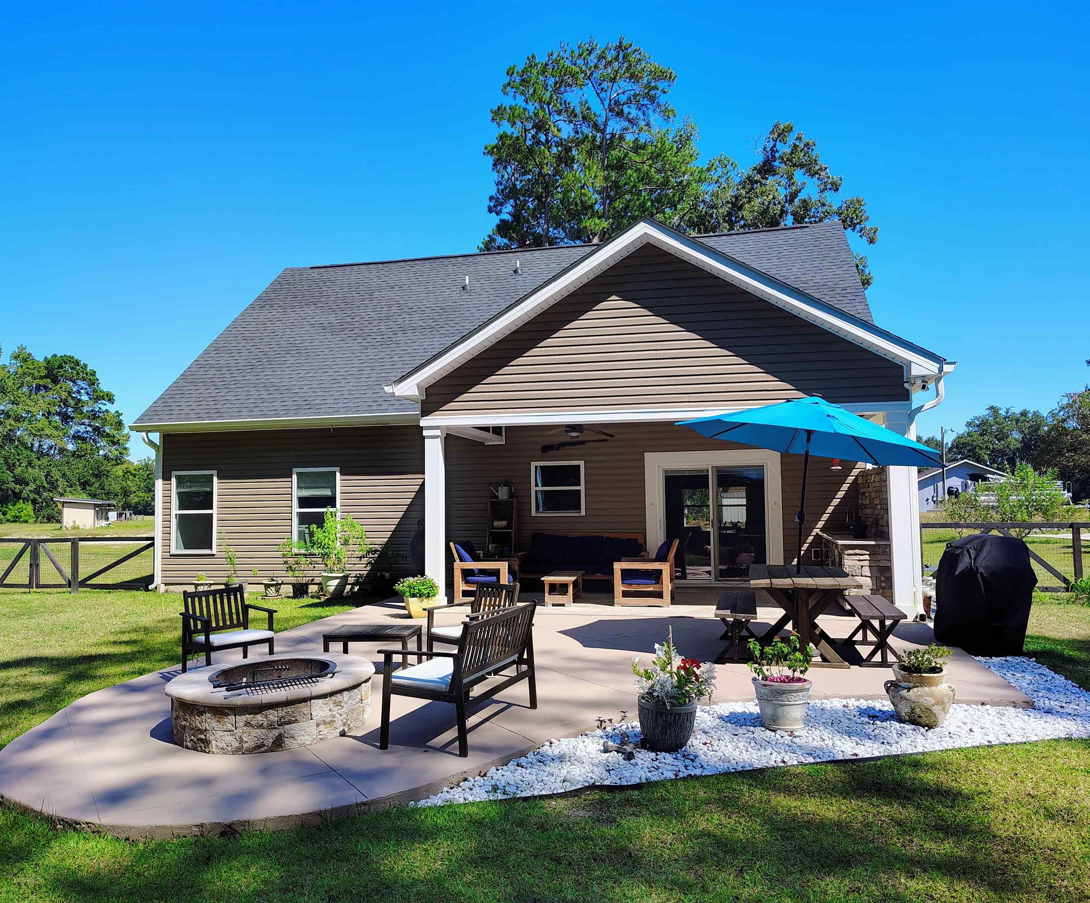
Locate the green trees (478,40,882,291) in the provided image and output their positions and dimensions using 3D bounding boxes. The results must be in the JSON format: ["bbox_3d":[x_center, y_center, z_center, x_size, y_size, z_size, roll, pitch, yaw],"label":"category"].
[{"bbox_3d":[6.099,-7.751,38.038,17.000,23.418,11.000,-1,-4,9],"label":"green trees"}]

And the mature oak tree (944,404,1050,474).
[{"bbox_3d":[50.000,0.570,92.000,12.500,11.200,12.500,-1,-3,0],"label":"mature oak tree"}]

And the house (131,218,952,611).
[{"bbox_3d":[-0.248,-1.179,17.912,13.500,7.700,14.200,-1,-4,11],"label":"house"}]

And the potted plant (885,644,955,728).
[{"bbox_3d":[2.497,1.558,5.571,0.439,0.521,0.410,-1,-4,11],"label":"potted plant"}]

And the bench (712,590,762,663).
[{"bbox_3d":[1.915,1.734,8.247,0.375,0.475,1.950,-2,-4,14],"label":"bench"}]

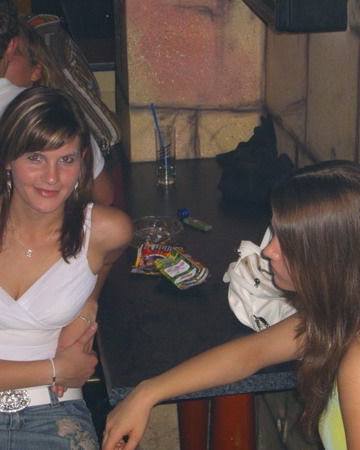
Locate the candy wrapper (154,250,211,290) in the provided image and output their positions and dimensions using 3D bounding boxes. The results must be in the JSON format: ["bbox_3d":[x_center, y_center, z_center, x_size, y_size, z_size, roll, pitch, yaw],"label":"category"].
[{"bbox_3d":[0.001,0.100,2.569,0.078,0.022,0.125,-24,37,-27],"label":"candy wrapper"}]

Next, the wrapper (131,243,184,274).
[{"bbox_3d":[-0.049,0.084,2.628,0.098,0.023,0.135,3,26,9],"label":"wrapper"}]

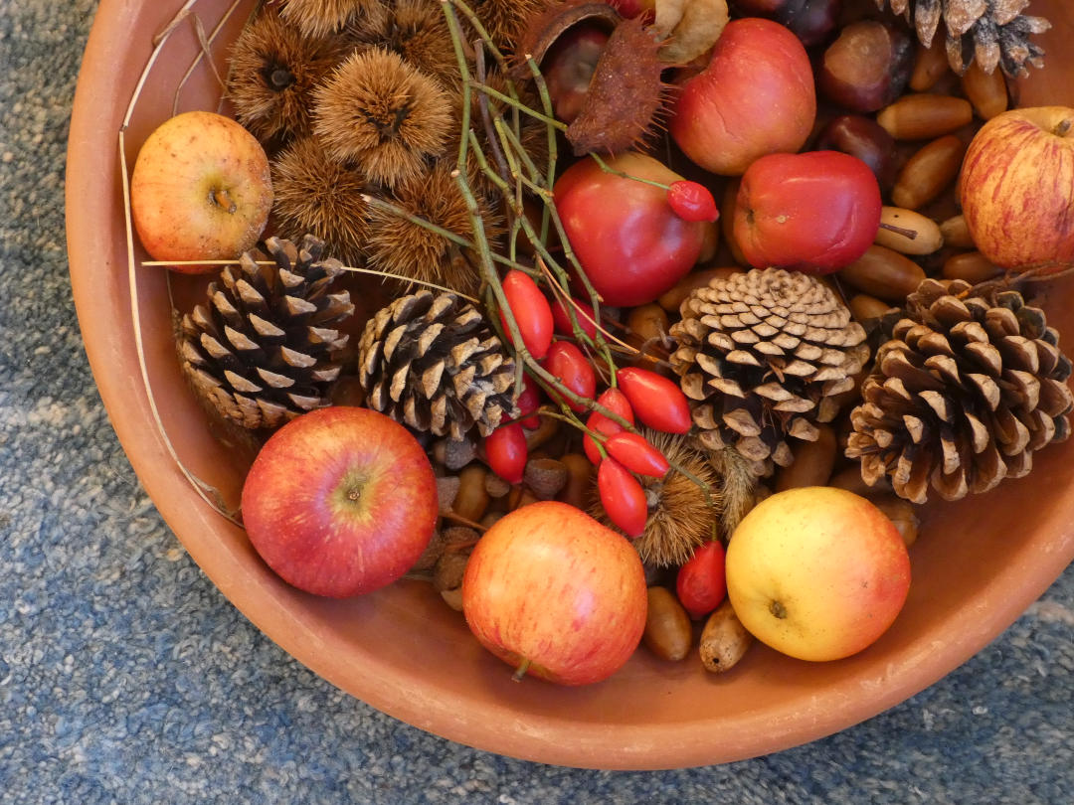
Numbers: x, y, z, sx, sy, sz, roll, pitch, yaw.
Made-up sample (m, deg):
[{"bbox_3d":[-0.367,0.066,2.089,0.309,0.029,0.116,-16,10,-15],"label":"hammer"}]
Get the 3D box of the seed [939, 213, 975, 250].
[{"bbox_3d":[0.149,-0.058,0.776,0.029,0.013,0.013,1,87,-3],"label":"seed"}]

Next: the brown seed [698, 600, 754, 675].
[{"bbox_3d":[0.066,0.077,0.773,0.014,0.014,0.028,28,75,-2],"label":"brown seed"}]

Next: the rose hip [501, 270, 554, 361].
[{"bbox_3d":[-0.003,-0.028,0.740,0.015,0.015,0.030,-18,90,-3],"label":"rose hip"}]

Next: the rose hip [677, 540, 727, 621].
[{"bbox_3d":[0.054,0.058,0.748,0.015,0.015,0.026,15,96,0],"label":"rose hip"}]

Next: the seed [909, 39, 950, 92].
[{"bbox_3d":[0.135,-0.118,0.785,0.013,0.013,0.026,21,84,-2],"label":"seed"}]

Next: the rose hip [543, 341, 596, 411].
[{"bbox_3d":[0.011,-0.008,0.735,0.015,0.015,0.024,-19,90,0],"label":"rose hip"}]

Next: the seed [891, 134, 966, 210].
[{"bbox_3d":[0.131,-0.077,0.768,0.014,0.014,0.031,44,86,0],"label":"seed"}]

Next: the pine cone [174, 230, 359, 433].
[{"bbox_3d":[-0.087,-0.022,0.738,0.054,0.054,0.066,23,99,0],"label":"pine cone"}]

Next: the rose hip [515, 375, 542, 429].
[{"bbox_3d":[-0.004,-0.001,0.766,0.013,0.013,0.021,-9,87,-3],"label":"rose hip"}]

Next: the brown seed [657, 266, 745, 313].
[{"bbox_3d":[0.055,-0.037,0.768,0.030,0.014,0.014,-24,88,-4],"label":"brown seed"}]

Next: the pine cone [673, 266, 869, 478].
[{"bbox_3d":[0.074,-0.010,0.738,0.064,0.064,0.067,4,119,-3],"label":"pine cone"}]

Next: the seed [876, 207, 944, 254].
[{"bbox_3d":[0.118,-0.057,0.748,0.030,0.013,0.013,17,90,0],"label":"seed"}]

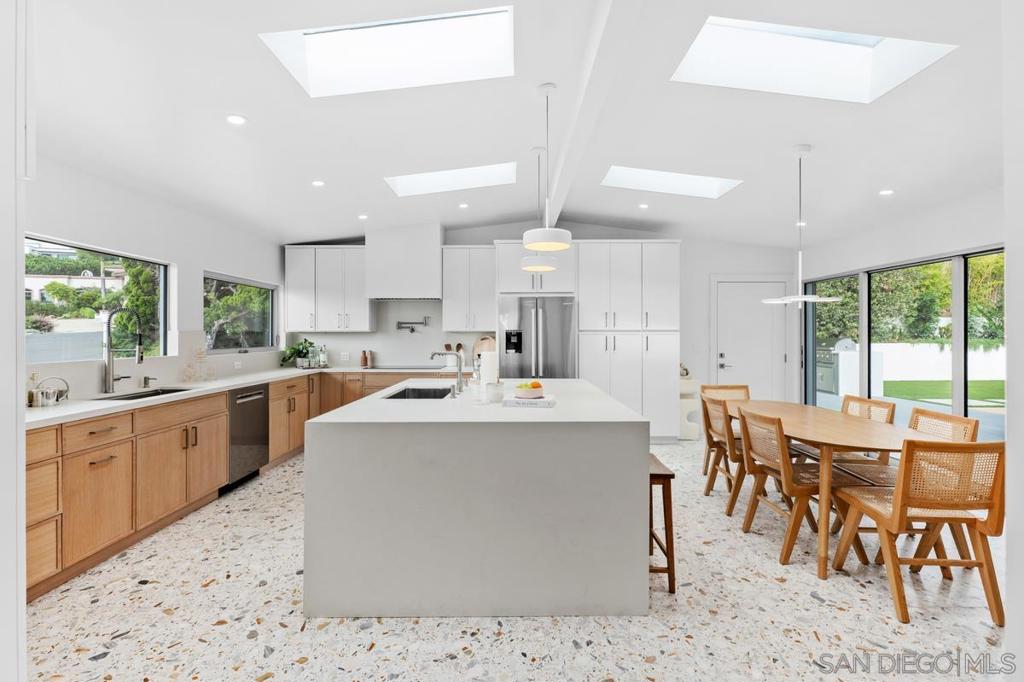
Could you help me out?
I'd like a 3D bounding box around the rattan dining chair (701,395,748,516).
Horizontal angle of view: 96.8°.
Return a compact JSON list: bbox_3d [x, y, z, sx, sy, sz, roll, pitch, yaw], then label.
[{"bbox_3d":[1.813,0.861,3.523,0.540,0.820,0.480,0,1,0],"label":"rattan dining chair"}]

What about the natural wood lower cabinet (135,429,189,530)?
[{"bbox_3d":[-2.610,0.844,3.054,0.580,0.645,0.455,0,1,0],"label":"natural wood lower cabinet"}]

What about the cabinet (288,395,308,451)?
[{"bbox_3d":[-2.620,0.872,4.966,0.607,0.573,0.420,0,1,0],"label":"cabinet"}]

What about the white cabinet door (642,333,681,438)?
[{"bbox_3d":[1.796,0.523,5.482,0.447,1.263,0.025,0,1,0],"label":"white cabinet door"}]

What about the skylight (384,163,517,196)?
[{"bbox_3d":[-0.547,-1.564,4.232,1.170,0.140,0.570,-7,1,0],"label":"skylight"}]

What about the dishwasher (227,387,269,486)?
[{"bbox_3d":[-2.601,0.804,4.031,0.605,0.773,0.610,0,1,0],"label":"dishwasher"}]

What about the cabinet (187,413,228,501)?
[{"bbox_3d":[-2.321,0.877,3.470,0.025,0.580,0.466,0,1,0],"label":"cabinet"}]

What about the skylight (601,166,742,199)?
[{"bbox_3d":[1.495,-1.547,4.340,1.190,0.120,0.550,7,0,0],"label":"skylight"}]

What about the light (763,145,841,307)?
[{"bbox_3d":[2.042,-0.801,3.215,0.557,1.141,0.506,0,1,0],"label":"light"}]

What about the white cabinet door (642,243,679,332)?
[{"bbox_3d":[1.777,-0.647,5.435,0.457,1.040,0.030,0,1,0],"label":"white cabinet door"}]

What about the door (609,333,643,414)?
[{"bbox_3d":[1.370,0.523,5.482,0.382,1.263,0.025,0,1,0],"label":"door"}]

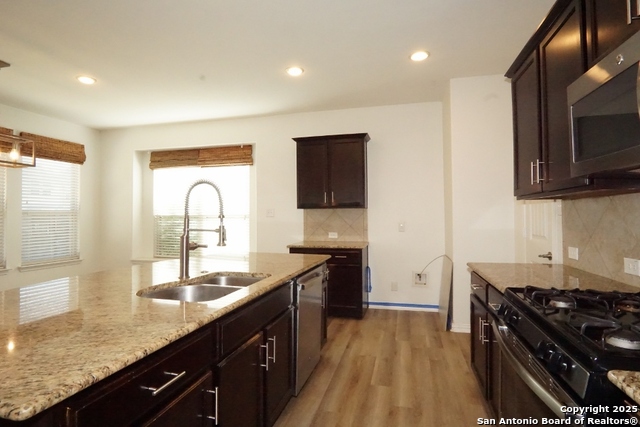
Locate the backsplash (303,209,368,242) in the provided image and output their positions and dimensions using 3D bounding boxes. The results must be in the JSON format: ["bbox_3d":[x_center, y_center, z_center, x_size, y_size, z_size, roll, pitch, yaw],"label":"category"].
[{"bbox_3d":[0.217,0.168,4.484,0.921,0.463,0.015,0,-1,15],"label":"backsplash"}]

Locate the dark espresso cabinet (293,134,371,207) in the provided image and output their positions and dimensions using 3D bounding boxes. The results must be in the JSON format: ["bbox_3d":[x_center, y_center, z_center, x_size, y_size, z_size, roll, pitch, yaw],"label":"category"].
[{"bbox_3d":[0.165,-0.533,4.334,1.000,0.956,0.343,0,-1,15],"label":"dark espresso cabinet"}]

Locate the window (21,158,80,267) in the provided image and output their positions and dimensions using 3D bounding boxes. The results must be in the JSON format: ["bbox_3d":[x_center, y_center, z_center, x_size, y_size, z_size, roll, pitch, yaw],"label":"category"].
[{"bbox_3d":[-4.110,-0.073,4.941,0.088,1.666,0.833,0,-1,15],"label":"window"}]

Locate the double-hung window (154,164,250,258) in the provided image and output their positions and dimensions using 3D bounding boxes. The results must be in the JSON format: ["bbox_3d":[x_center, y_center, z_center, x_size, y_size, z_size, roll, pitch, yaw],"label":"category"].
[{"bbox_3d":[-2.004,-0.052,5.340,1.862,1.627,0.088,0,-1,15],"label":"double-hung window"}]

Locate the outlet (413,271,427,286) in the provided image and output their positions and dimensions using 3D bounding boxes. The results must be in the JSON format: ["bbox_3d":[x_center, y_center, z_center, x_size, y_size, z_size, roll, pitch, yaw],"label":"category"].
[{"bbox_3d":[1.313,0.865,4.188,0.191,0.201,0.034,0,-1,15],"label":"outlet"}]

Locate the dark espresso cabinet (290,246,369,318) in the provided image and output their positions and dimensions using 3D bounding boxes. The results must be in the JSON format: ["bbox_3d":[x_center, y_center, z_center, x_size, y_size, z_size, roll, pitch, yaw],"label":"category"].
[{"bbox_3d":[0.147,0.857,4.195,0.916,0.877,0.598,0,-1,15],"label":"dark espresso cabinet"}]

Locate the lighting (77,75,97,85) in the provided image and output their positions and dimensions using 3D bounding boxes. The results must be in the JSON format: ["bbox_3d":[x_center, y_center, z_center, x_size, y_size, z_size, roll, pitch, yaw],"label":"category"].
[{"bbox_3d":[-2.568,-1.468,3.521,0.186,0.029,0.186,0,-1,15],"label":"lighting"}]

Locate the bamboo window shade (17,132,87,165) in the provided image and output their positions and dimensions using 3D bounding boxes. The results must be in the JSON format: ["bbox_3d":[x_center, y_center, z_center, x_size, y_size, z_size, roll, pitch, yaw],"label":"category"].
[{"bbox_3d":[-4.027,-0.956,4.865,0.088,0.333,0.892,0,-1,15],"label":"bamboo window shade"}]

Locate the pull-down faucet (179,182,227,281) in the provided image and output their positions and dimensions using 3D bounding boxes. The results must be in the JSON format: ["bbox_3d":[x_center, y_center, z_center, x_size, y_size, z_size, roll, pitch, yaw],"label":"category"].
[{"bbox_3d":[-0.699,0.093,1.878,0.274,0.578,0.108,-1,-1,23],"label":"pull-down faucet"}]

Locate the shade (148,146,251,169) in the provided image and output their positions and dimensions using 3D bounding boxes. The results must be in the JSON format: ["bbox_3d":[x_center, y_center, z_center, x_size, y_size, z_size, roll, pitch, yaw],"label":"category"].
[{"bbox_3d":[-1.985,-0.903,5.271,1.931,0.309,0.088,0,-1,15],"label":"shade"}]

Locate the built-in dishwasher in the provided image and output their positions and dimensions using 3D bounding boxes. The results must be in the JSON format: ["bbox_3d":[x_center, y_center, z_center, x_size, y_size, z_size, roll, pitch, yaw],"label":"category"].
[{"bbox_3d":[-0.345,0.819,2.481,0.598,0.818,0.617,0,-1,15],"label":"built-in dishwasher"}]

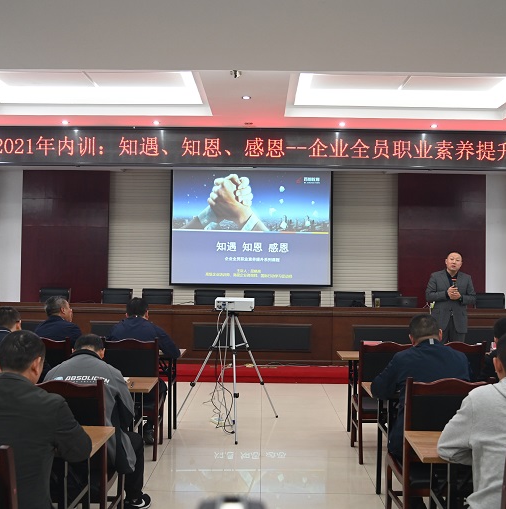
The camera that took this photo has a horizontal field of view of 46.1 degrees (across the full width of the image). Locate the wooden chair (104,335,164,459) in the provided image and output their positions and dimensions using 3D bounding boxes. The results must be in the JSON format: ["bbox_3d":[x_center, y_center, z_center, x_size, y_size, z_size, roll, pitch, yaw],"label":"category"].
[{"bbox_3d":[-0.965,1.155,4.957,0.460,0.970,0.520,1,-2,1],"label":"wooden chair"}]

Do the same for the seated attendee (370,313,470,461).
[{"bbox_3d":[1.009,0.978,3.453,0.580,1.260,0.740,1,-2,-2],"label":"seated attendee"}]

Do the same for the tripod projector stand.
[{"bbox_3d":[-0.272,1.104,5.739,1.060,1.140,1.000,1,-2,1],"label":"tripod projector stand"}]

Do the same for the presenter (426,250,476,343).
[{"bbox_3d":[2.320,0.855,6.990,0.610,1.780,0.380,0,-2,16],"label":"presenter"}]

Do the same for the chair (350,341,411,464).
[{"bbox_3d":[1.041,1.164,4.810,0.450,0.965,0.530,1,-2,1],"label":"chair"}]

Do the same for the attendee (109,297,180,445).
[{"bbox_3d":[-0.942,1.000,5.139,0.600,1.270,0.720,1,-2,3],"label":"attendee"}]

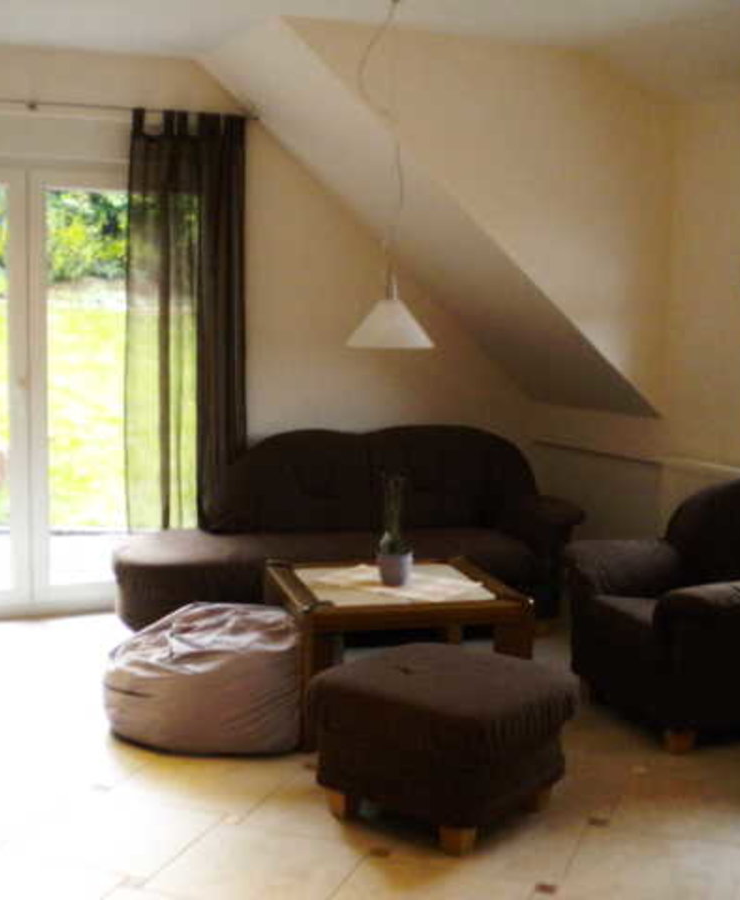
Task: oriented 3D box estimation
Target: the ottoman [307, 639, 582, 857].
[{"bbox_3d":[0.208,0.835,3.399,0.557,0.414,0.557,6,8,40],"label":"ottoman"}]

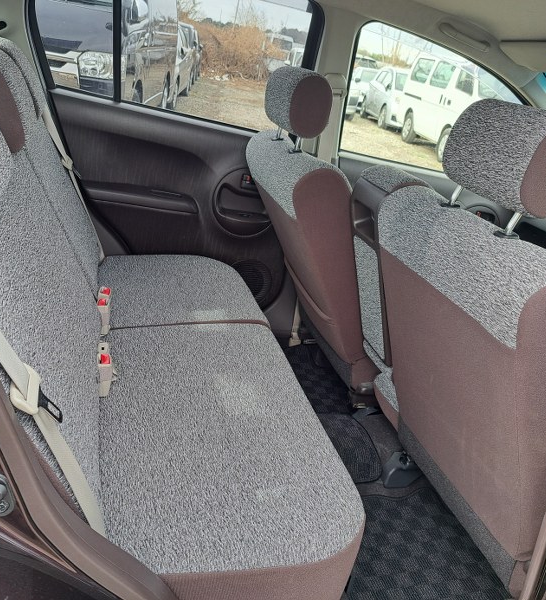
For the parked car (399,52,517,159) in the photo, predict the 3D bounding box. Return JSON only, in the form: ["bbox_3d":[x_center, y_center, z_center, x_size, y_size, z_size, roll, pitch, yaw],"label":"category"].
[{"bbox_3d":[4.038,-3.831,11.082,1.690,1.950,4.450,5,24,-9],"label":"parked car"}]

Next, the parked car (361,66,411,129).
[{"bbox_3d":[3.791,-5.726,15.899,1.700,1.480,4.300,5,24,-9],"label":"parked car"}]

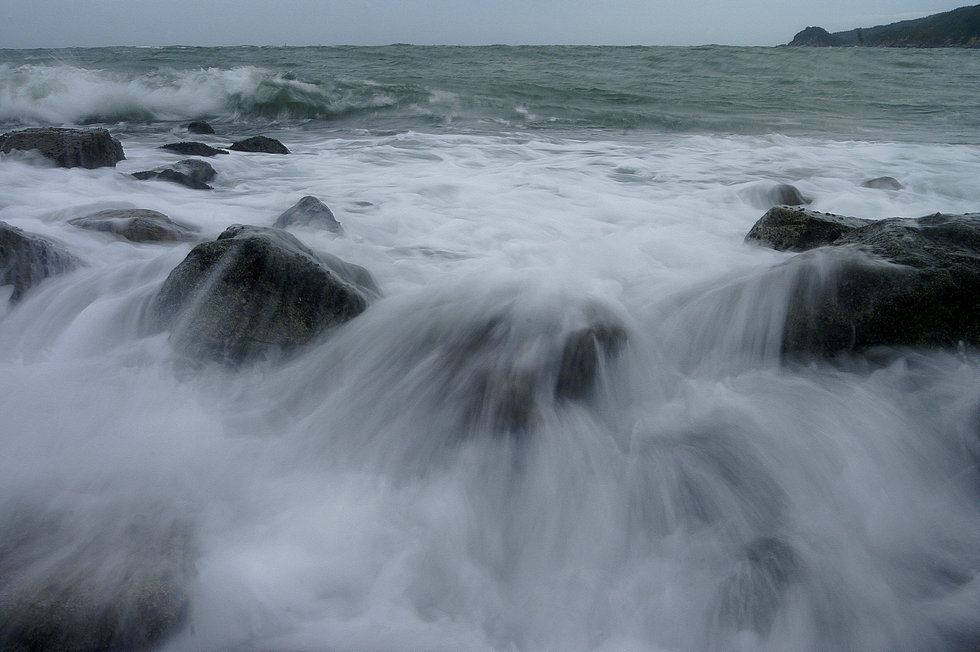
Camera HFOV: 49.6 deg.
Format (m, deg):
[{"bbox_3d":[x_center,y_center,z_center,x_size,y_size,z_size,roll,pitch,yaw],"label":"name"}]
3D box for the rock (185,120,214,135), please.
[{"bbox_3d":[-5.498,-3.736,20.123,0.530,0.320,0.424,-4,15,-15],"label":"rock"}]

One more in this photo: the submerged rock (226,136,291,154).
[{"bbox_3d":[-3.621,-2.804,16.560,0.932,0.309,0.699,-3,15,-12],"label":"submerged rock"}]

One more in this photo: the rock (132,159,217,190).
[{"bbox_3d":[-3.730,-1.767,12.500,0.983,0.415,0.738,-4,15,-16],"label":"rock"}]

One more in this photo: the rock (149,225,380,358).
[{"bbox_3d":[-1.327,-0.241,6.106,1.281,0.707,1.089,-3,15,-12],"label":"rock"}]

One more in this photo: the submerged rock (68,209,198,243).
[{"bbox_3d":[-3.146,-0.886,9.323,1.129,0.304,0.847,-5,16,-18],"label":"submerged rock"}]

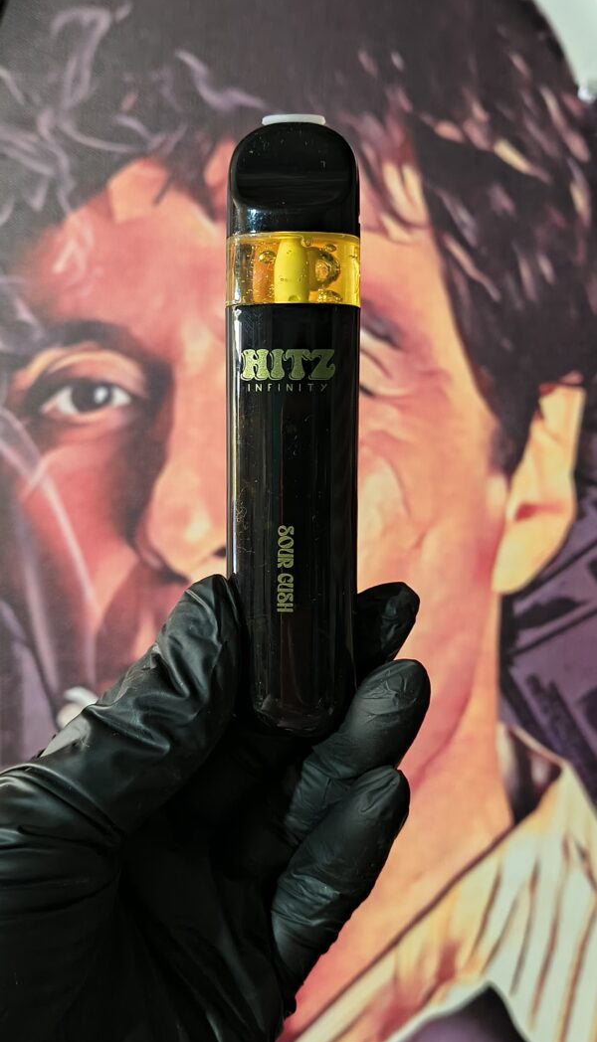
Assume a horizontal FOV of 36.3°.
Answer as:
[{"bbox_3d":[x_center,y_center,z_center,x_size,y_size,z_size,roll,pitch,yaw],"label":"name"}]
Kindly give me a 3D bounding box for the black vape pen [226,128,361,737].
[{"bbox_3d":[-0.001,-0.015,0.161,0.023,0.107,0.012,1,5,8],"label":"black vape pen"}]

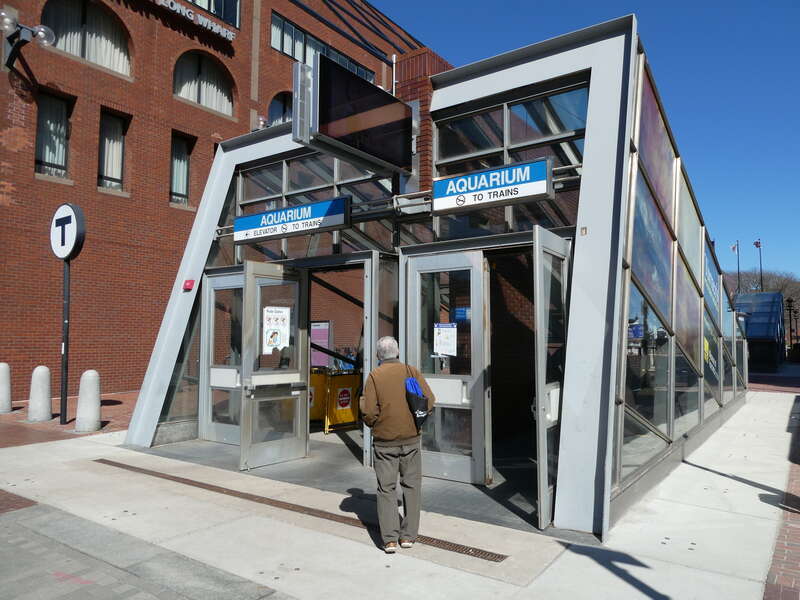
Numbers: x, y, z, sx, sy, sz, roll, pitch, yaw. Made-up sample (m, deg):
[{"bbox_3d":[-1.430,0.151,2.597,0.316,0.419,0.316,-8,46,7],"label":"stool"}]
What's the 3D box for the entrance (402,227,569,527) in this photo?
[{"bbox_3d":[0.682,0.636,5.838,2.310,2.775,1.054,-3,-6,36],"label":"entrance"}]

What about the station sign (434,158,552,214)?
[{"bbox_3d":[0.878,-1.078,5.404,1.214,0.351,0.163,-3,-6,36],"label":"station sign"}]

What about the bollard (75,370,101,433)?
[{"bbox_3d":[-5.816,1.876,10.368,0.449,1.116,0.450,-3,-6,36],"label":"bollard"}]

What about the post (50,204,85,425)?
[{"bbox_3d":[-6.596,0.262,11.073,1.085,4.386,0.186,-3,-6,36],"label":"post"}]

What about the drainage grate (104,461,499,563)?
[{"bbox_3d":[-1.657,2.049,5.775,5.998,0.047,0.132,-3,-6,36],"label":"drainage grate"}]

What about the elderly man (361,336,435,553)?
[{"bbox_3d":[-0.036,1.099,4.383,0.560,1.618,0.400,0,-5,-5],"label":"elderly man"}]

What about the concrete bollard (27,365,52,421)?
[{"bbox_3d":[-7.255,1.875,11.193,0.449,1.116,0.450,-3,-6,36],"label":"concrete bollard"}]

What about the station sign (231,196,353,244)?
[{"bbox_3d":[-1.402,-0.978,7.067,2.054,0.368,0.155,-3,-6,36],"label":"station sign"}]

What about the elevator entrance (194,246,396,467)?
[{"bbox_3d":[-2.026,0.792,7.709,3.782,2.775,1.209,-3,-6,36],"label":"elevator entrance"}]

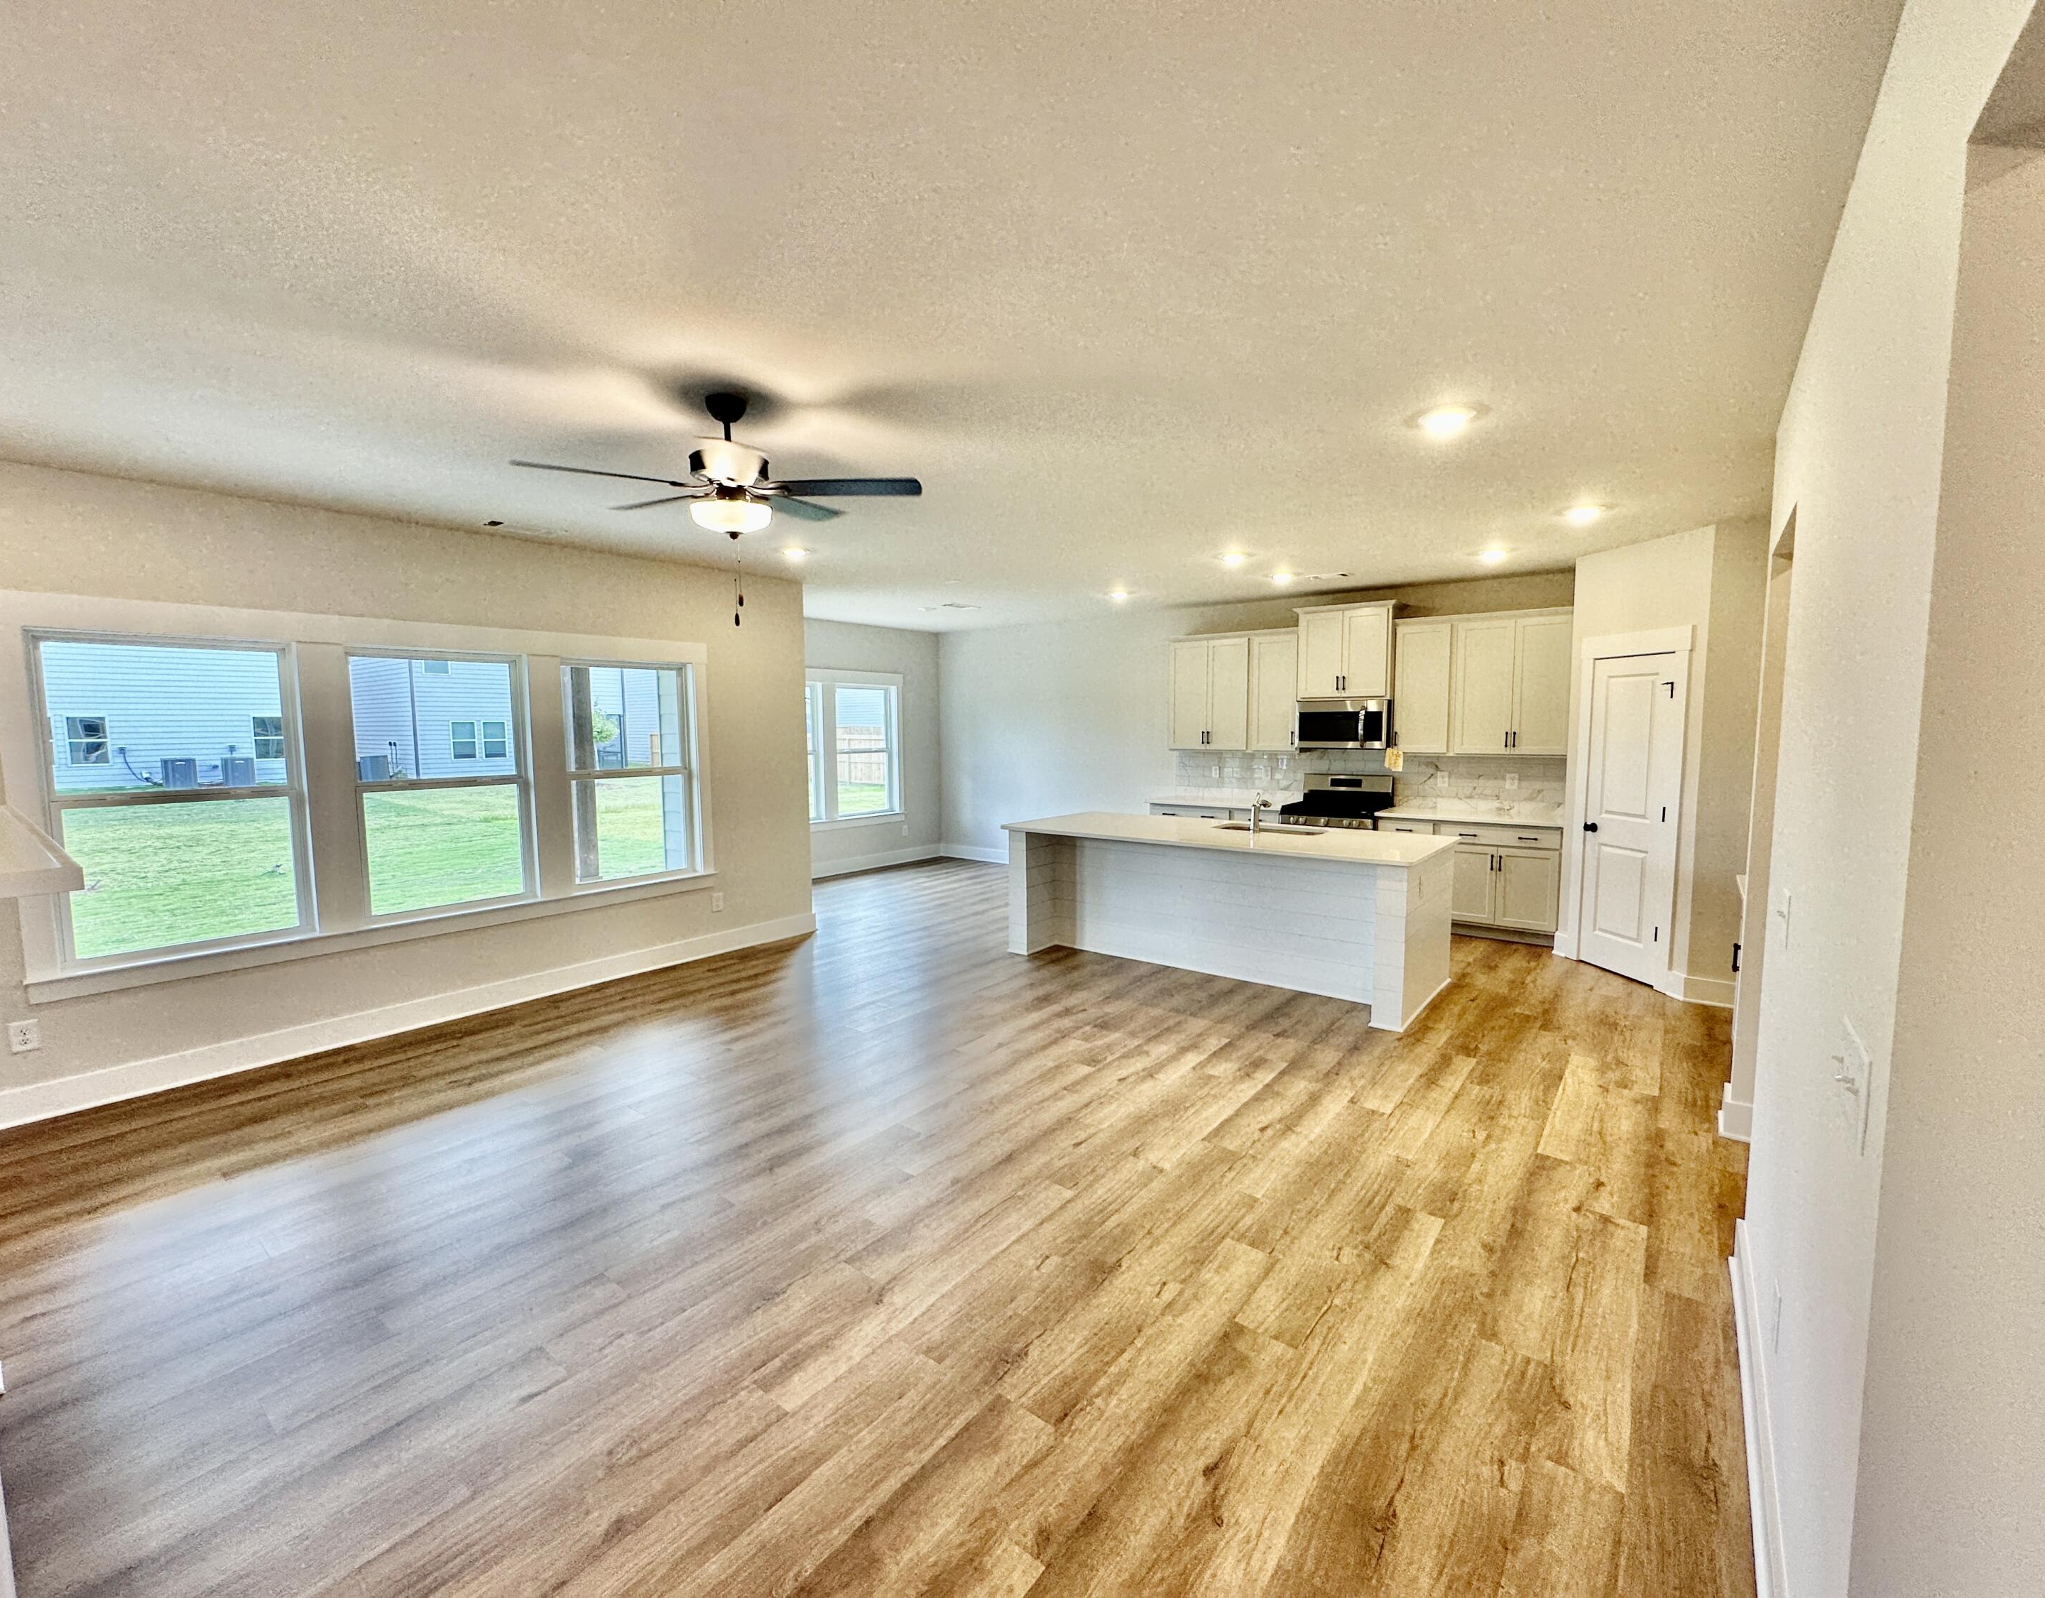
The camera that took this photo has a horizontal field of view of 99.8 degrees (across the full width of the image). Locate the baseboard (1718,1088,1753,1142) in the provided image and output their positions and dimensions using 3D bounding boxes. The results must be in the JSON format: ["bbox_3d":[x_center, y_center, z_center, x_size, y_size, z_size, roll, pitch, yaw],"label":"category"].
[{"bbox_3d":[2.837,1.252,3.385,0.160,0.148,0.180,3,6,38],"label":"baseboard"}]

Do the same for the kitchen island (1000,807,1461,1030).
[{"bbox_3d":[1.266,0.669,5.683,2.706,0.913,1.149,3,6,38],"label":"kitchen island"}]

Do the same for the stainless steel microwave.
[{"bbox_3d":[2.792,-0.633,7.362,0.768,0.407,0.400,3,6,38],"label":"stainless steel microwave"}]

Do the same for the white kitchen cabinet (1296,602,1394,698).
[{"bbox_3d":[2.753,-1.224,7.262,0.795,0.770,0.400,3,6,38],"label":"white kitchen cabinet"}]

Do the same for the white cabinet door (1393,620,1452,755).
[{"bbox_3d":[3.288,-0.894,6.986,0.440,1.040,0.335,3,6,38],"label":"white cabinet door"}]

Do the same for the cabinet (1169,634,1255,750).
[{"bbox_3d":[1.811,-0.978,8.064,0.790,1.045,0.330,3,6,38],"label":"cabinet"}]

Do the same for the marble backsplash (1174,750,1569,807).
[{"bbox_3d":[2.829,-0.215,7.536,3.275,0.400,0.025,3,6,38],"label":"marble backsplash"}]

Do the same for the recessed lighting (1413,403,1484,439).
[{"bbox_3d":[1.612,-1.424,3.267,0.180,0.030,0.180,3,6,38],"label":"recessed lighting"}]

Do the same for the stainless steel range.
[{"bbox_3d":[2.658,0.400,7.297,0.765,1.170,0.680,3,6,38],"label":"stainless steel range"}]

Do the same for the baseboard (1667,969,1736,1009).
[{"bbox_3d":[3.886,1.099,4.877,0.261,0.134,0.020,3,6,38],"label":"baseboard"}]

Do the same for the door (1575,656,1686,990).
[{"bbox_3d":[3.823,0.112,5.472,0.050,2.040,0.630,-1,5,-7],"label":"door"}]

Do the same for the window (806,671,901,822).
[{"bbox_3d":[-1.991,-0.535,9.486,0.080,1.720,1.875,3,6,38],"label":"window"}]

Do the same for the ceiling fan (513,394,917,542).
[{"bbox_3d":[-0.995,-1.120,2.915,1.280,0.470,1.280,3,6,38],"label":"ceiling fan"}]

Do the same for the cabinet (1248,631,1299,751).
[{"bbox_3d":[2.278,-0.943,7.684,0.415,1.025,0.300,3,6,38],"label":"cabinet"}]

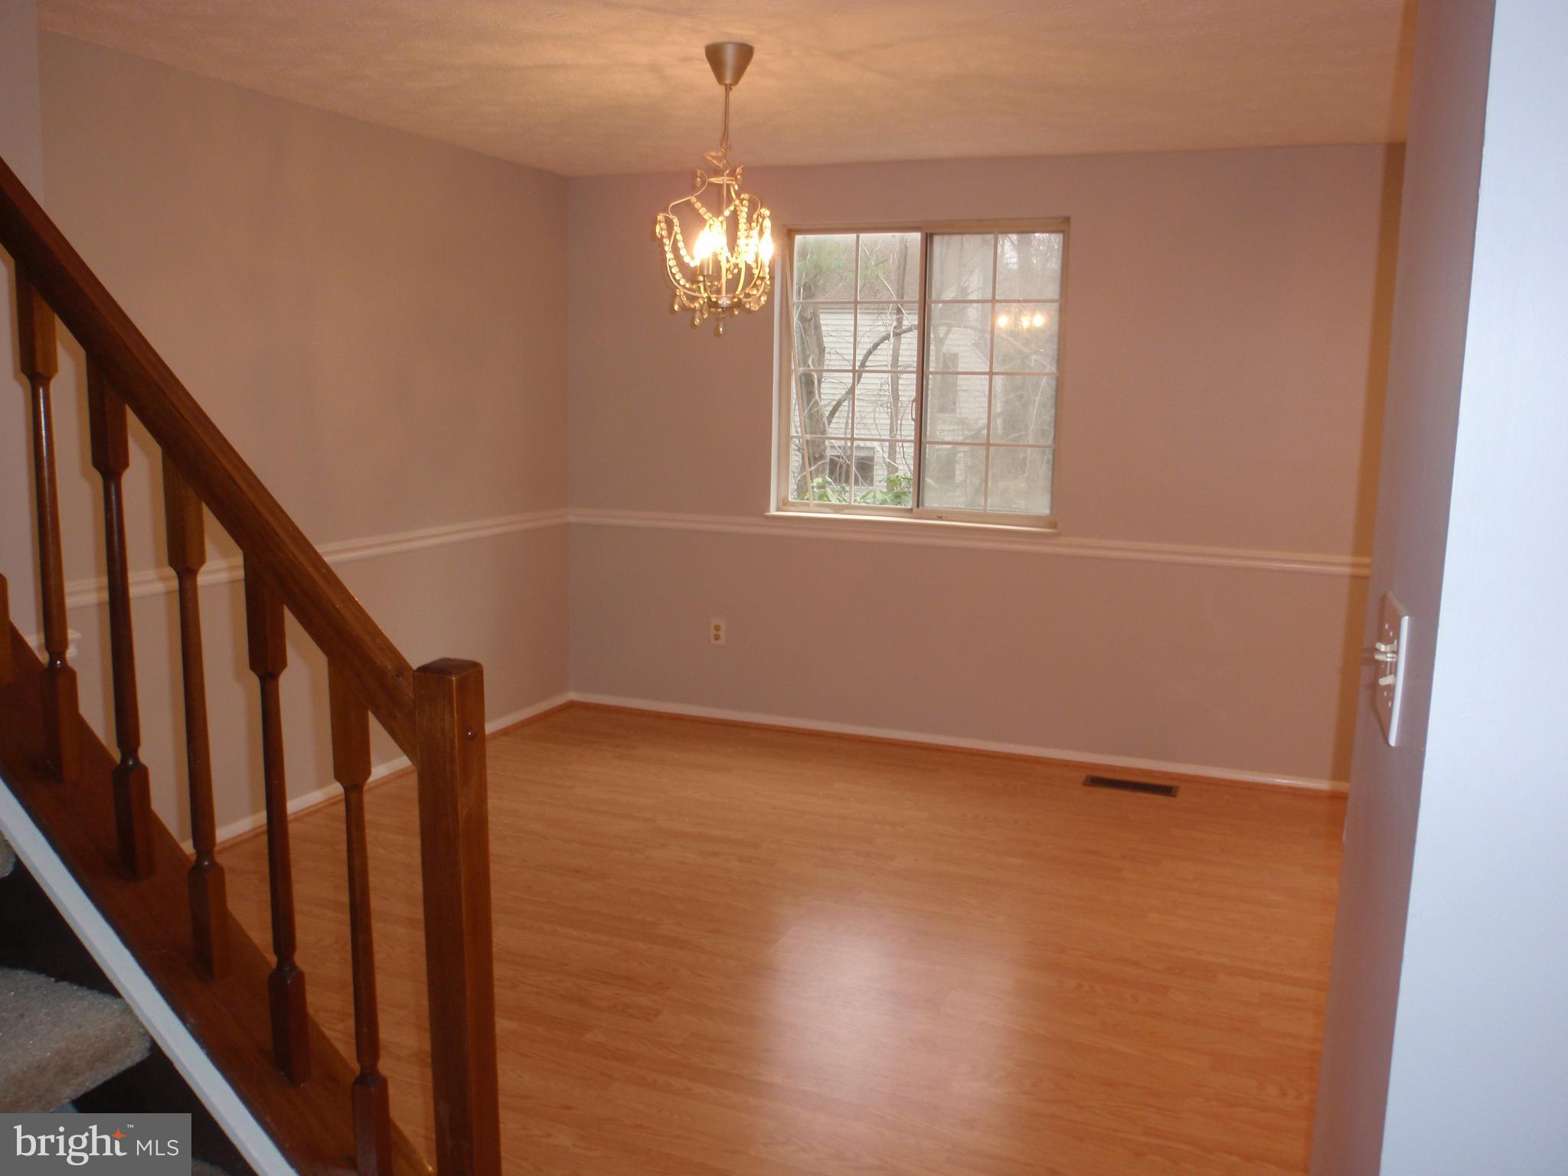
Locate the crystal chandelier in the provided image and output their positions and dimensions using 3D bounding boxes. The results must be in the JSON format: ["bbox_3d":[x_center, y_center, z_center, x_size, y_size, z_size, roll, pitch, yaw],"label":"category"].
[{"bbox_3d":[-0.179,-1.062,3.419,0.330,0.747,0.330,1,9,0],"label":"crystal chandelier"}]

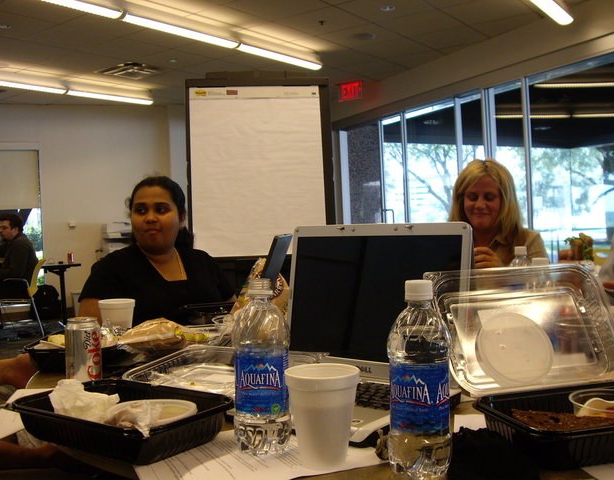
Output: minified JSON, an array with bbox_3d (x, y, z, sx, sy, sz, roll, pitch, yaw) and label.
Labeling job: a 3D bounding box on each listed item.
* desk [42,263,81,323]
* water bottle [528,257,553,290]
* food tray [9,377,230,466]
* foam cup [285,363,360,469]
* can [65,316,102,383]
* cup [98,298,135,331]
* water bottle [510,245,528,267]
[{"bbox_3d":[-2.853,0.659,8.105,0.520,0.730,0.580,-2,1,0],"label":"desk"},{"bbox_3d":[0.453,0.141,1.352,0.069,0.209,0.069,-2,1,0],"label":"water bottle"},{"bbox_3d":[-0.256,0.243,0.964,0.262,0.048,0.174,-1,1,34],"label":"food tray"},{"bbox_3d":[0.019,0.209,0.828,0.089,0.109,0.089,-2,1,0],"label":"foam cup"},{"bbox_3d":[-0.412,0.205,1.301,0.066,0.122,0.066,-2,1,0],"label":"can"},{"bbox_3d":[-0.476,0.208,1.768,0.089,0.109,0.089,-2,1,0],"label":"cup"},{"bbox_3d":[0.579,0.123,1.892,0.069,0.209,0.069,-2,1,0],"label":"water bottle"}]

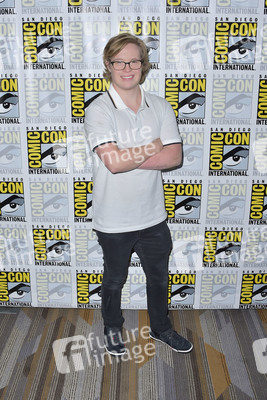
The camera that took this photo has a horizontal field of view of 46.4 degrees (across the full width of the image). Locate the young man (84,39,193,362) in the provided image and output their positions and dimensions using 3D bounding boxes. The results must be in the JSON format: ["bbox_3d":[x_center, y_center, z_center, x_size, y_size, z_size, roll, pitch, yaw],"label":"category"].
[{"bbox_3d":[0.029,0.015,1.636,0.540,1.659,0.391,-4,12,-22],"label":"young man"}]

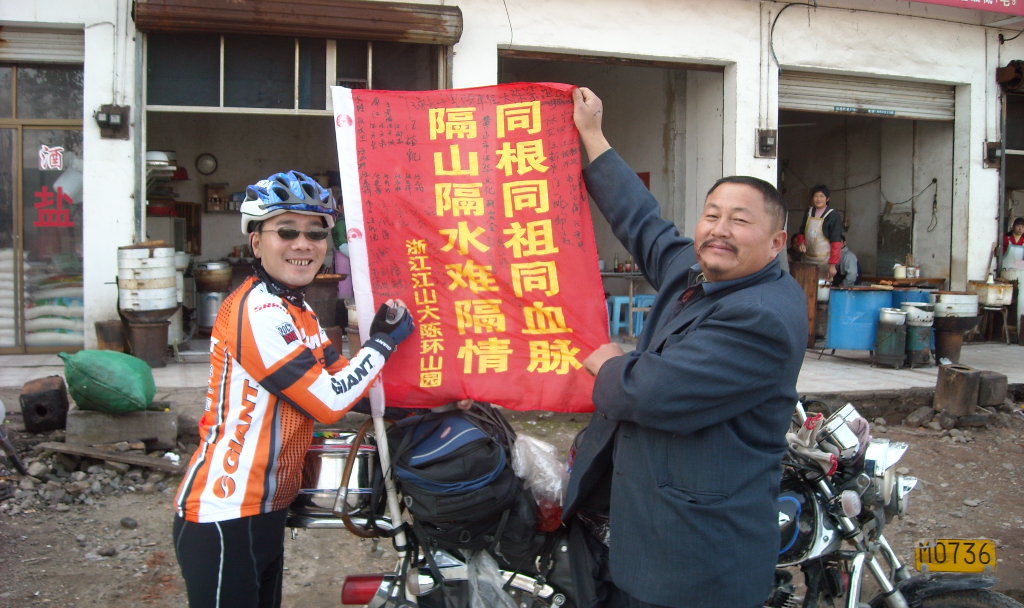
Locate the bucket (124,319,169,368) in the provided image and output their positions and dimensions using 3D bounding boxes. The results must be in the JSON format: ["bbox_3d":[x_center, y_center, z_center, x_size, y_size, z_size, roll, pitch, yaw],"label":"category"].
[{"bbox_3d":[-3.168,0.363,9.050,0.380,0.410,0.380,0,3,-16],"label":"bucket"}]

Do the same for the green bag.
[{"bbox_3d":[-2.715,0.527,6.950,0.640,0.430,0.460,0,3,-15],"label":"green bag"}]

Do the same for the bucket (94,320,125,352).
[{"bbox_3d":[-3.520,0.347,9.100,0.320,0.380,0.320,0,3,-16],"label":"bucket"}]

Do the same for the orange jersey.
[{"bbox_3d":[-0.584,0.240,2.600,0.470,0.600,0.440,3,4,32],"label":"orange jersey"}]

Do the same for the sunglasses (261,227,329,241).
[{"bbox_3d":[-0.533,-0.169,2.549,0.138,0.042,0.135,-1,4,-33],"label":"sunglasses"}]

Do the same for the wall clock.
[{"bbox_3d":[-3.511,-1.603,11.900,0.280,0.280,0.050,0,3,-16],"label":"wall clock"}]

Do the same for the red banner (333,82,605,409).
[{"bbox_3d":[-0.107,-0.139,2.600,0.610,0.840,0.100,-5,2,-2],"label":"red banner"}]

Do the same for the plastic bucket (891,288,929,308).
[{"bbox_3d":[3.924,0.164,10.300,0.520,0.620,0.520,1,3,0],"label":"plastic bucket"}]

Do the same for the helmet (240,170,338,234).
[{"bbox_3d":[-0.559,-0.257,2.600,0.215,0.170,0.285,-2,4,-38],"label":"helmet"}]

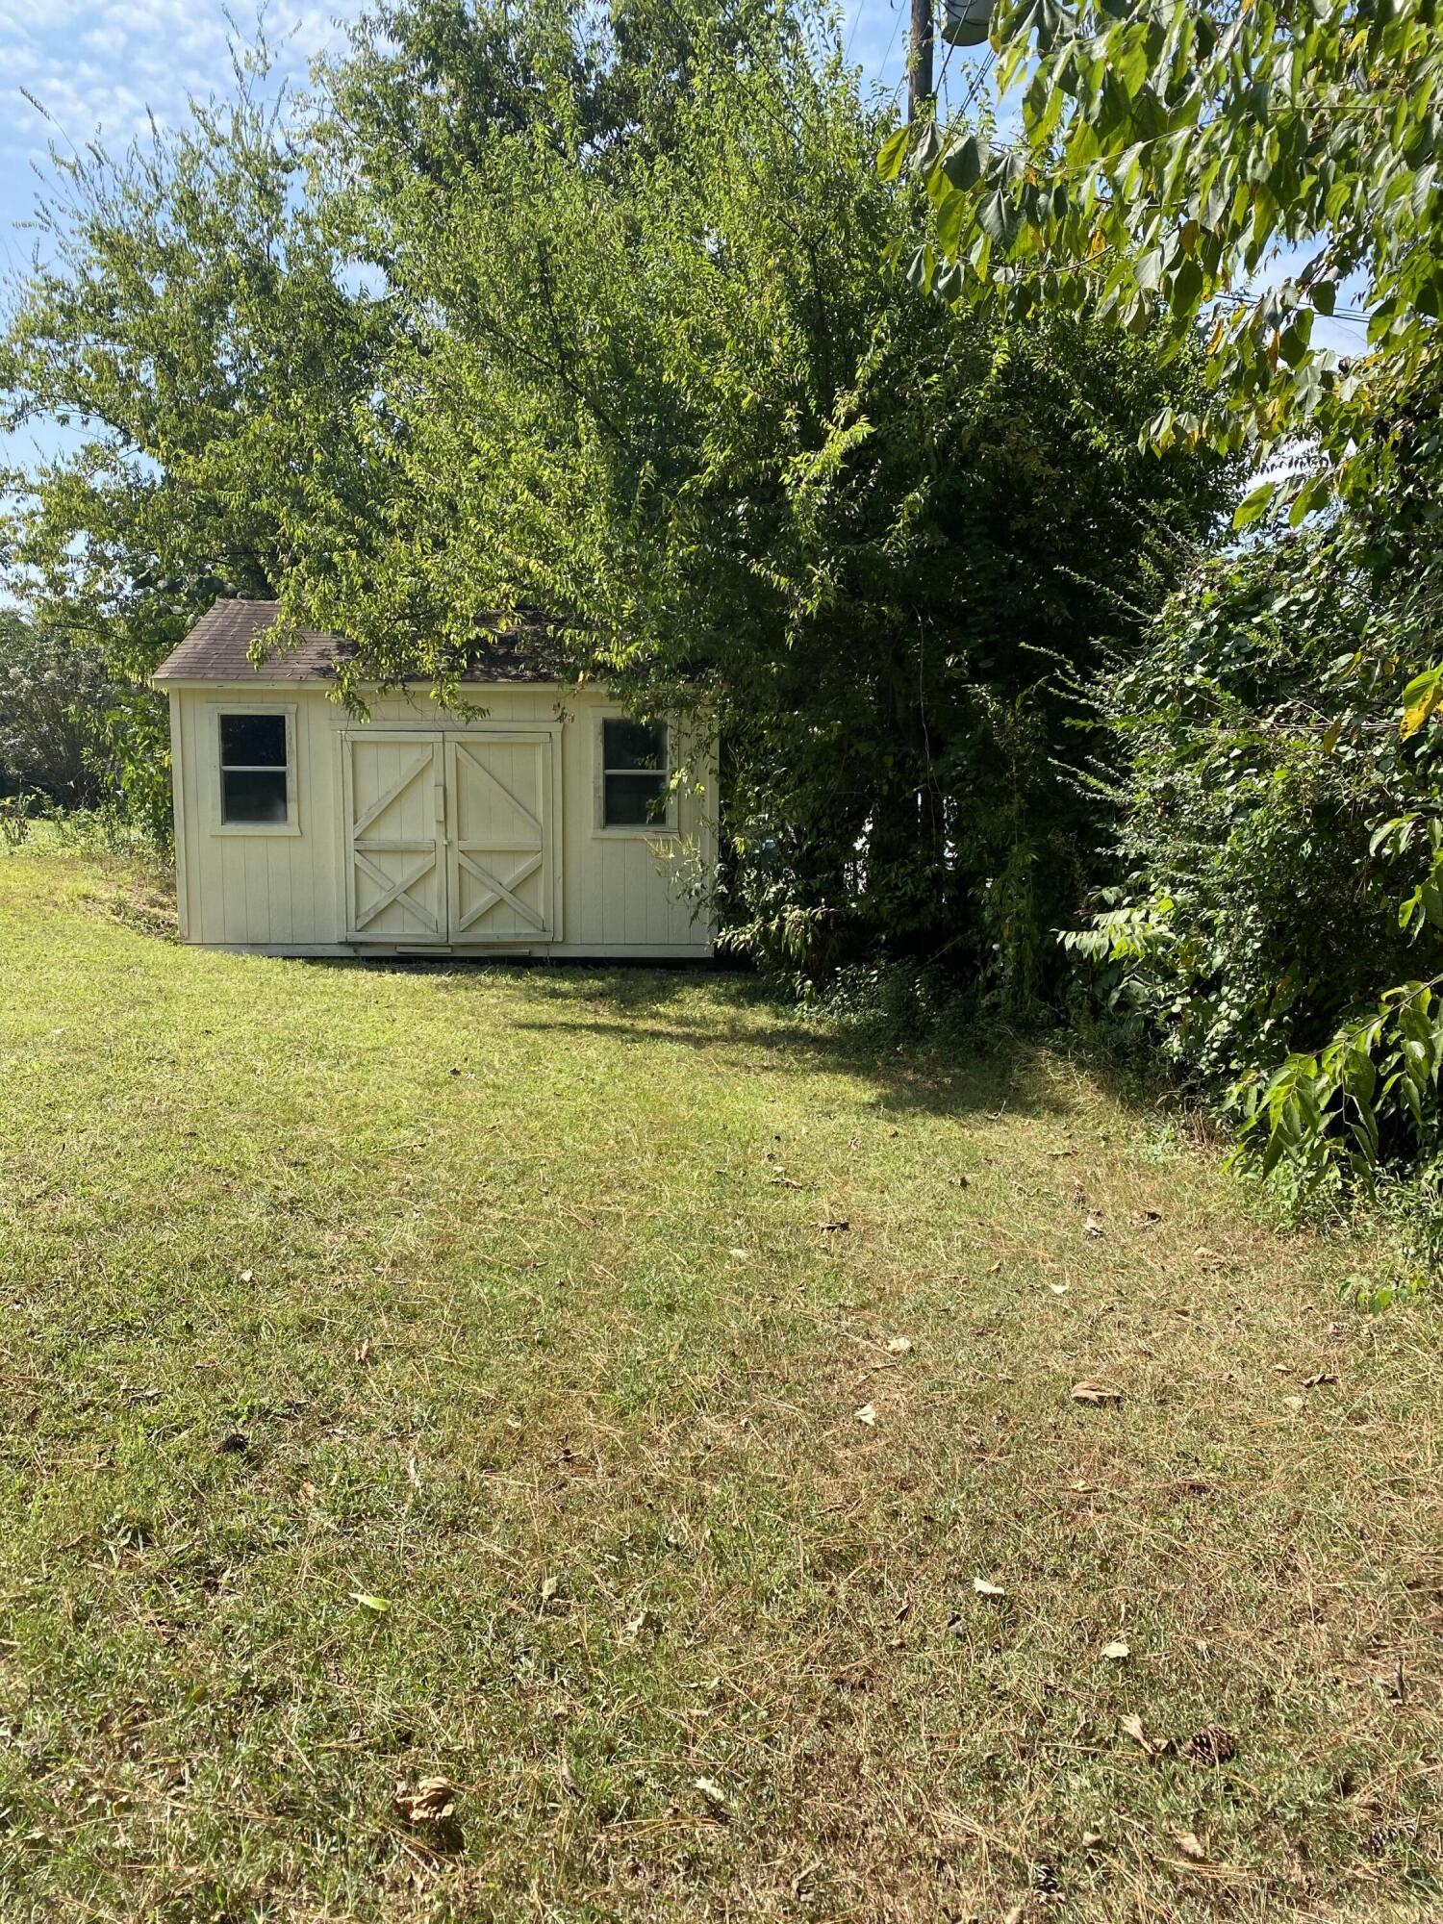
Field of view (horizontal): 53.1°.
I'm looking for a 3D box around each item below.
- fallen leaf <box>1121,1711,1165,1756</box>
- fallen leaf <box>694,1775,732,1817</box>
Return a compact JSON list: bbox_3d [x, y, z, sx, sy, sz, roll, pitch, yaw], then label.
[{"bbox_3d":[0.670,1.229,2.299,0.050,0.025,0.080,-2,8,-18],"label":"fallen leaf"},{"bbox_3d":[-0.012,1.244,2.162,0.045,0.020,0.065,-5,10,-38],"label":"fallen leaf"}]

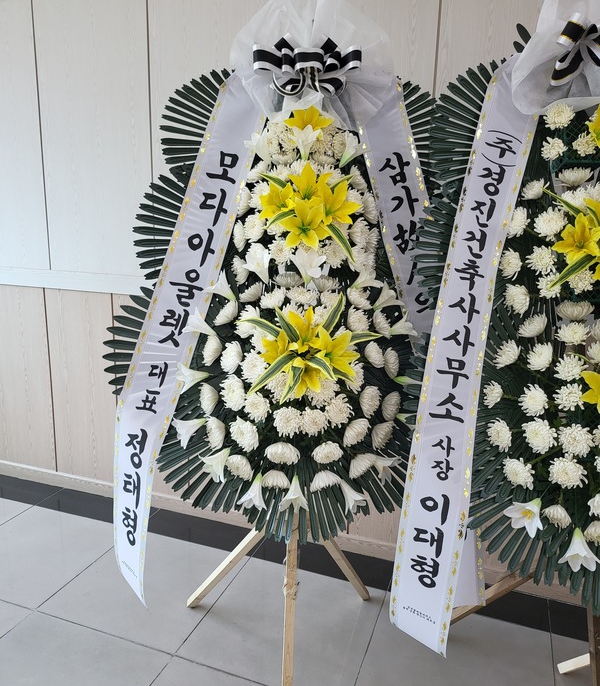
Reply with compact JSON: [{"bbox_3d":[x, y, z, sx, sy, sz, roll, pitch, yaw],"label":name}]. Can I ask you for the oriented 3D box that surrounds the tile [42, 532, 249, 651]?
[{"bbox_3d":[-0.601,0.976,2.248,0.600,0.012,0.600,6,13,20],"label":"tile"}]

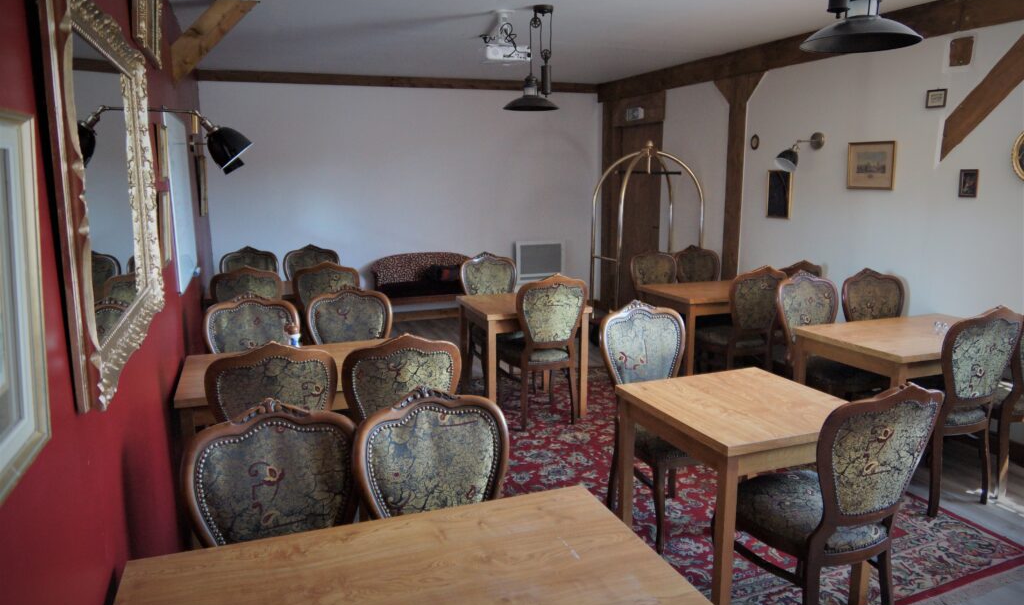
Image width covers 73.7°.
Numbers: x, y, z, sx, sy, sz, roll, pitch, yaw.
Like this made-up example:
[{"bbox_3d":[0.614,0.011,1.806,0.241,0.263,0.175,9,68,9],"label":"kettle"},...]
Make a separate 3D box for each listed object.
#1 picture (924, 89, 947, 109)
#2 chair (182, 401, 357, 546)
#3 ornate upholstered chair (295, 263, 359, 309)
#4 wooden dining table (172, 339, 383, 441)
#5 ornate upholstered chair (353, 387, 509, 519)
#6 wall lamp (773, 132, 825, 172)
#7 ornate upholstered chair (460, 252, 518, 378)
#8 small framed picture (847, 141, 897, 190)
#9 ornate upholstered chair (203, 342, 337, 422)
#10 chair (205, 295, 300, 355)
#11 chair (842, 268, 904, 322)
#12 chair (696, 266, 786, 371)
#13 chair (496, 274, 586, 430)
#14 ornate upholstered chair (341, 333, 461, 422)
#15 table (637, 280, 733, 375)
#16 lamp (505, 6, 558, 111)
[{"bbox_3d":[2.547,-1.224,4.105,0.018,0.117,0.132,-4,11,-21],"label":"picture"},{"bbox_3d":[-0.557,0.808,1.688,0.490,1.000,0.590,-4,11,-21],"label":"chair"},{"bbox_3d":[-1.376,0.175,5.072,0.490,1.000,0.560,-4,11,-21],"label":"ornate upholstered chair"},{"bbox_3d":[-0.916,0.648,3.236,1.110,0.750,0.705,-4,11,-21],"label":"wooden dining table"},{"bbox_3d":[-0.151,0.786,1.817,0.490,1.000,0.575,-5,11,-20],"label":"ornate upholstered chair"},{"bbox_3d":[2.096,-1.103,4.978,0.300,0.270,0.140,-4,11,-21],"label":"wall lamp"},{"bbox_3d":[-0.103,0.149,5.165,0.490,1.000,0.575,-5,11,-20],"label":"ornate upholstered chair"},{"bbox_3d":[2.404,-0.918,4.594,0.025,0.312,0.370,-4,11,-21],"label":"small framed picture"},{"bbox_3d":[-0.953,0.591,2.861,0.490,1.000,0.590,-3,11,-16],"label":"ornate upholstered chair"},{"bbox_3d":[-1.257,0.497,3.381,0.490,1.000,0.575,-5,11,-20],"label":"chair"},{"bbox_3d":[2.381,0.322,4.219,0.490,1.000,0.590,-4,11,-21],"label":"chair"},{"bbox_3d":[1.598,0.211,4.838,0.490,1.000,0.560,-6,12,-28],"label":"chair"},{"bbox_3d":[0.170,0.275,4.502,0.490,1.000,0.560,-4,11,-21],"label":"chair"},{"bbox_3d":[-0.500,0.564,2.996,0.490,1.000,0.575,-5,11,-20],"label":"ornate upholstered chair"},{"bbox_3d":[1.610,0.256,5.190,1.110,0.755,0.695,-5,11,-20],"label":"table"},{"bbox_3d":[0.123,-1.500,4.205,0.375,0.630,0.375,0,10,0],"label":"lamp"}]

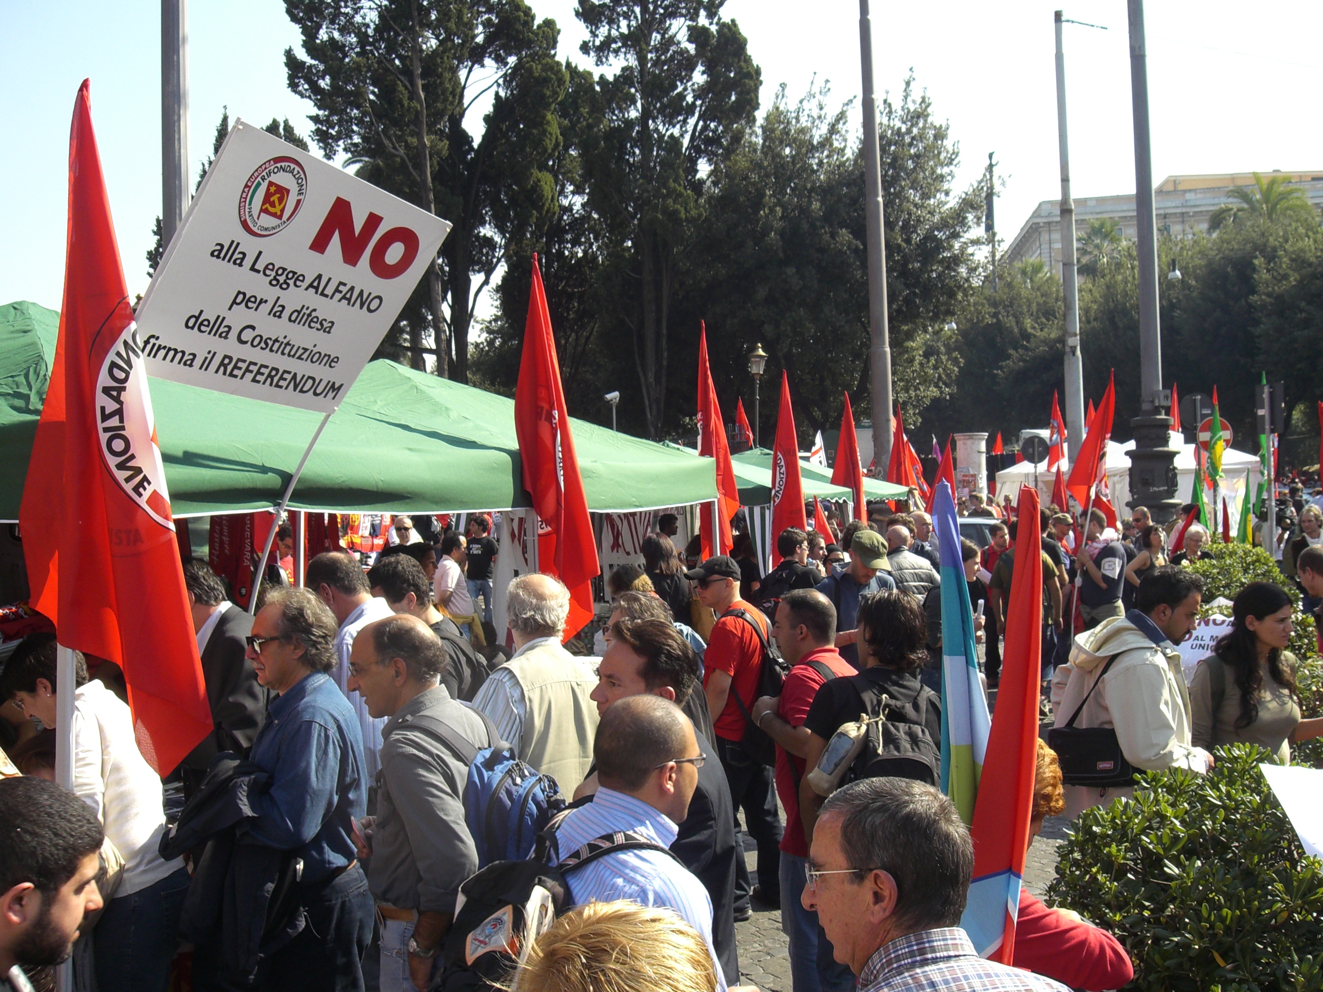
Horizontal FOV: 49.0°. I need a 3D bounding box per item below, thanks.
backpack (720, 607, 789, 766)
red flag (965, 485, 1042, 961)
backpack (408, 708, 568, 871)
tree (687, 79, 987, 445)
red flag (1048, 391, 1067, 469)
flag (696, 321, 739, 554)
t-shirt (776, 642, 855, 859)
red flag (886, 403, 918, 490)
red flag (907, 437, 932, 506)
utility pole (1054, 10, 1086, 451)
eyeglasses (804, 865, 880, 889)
[{"bbox_3d":[0.464,0.930,7.120,0.220,0.720,0.310,-2,-2,32],"label":"backpack"},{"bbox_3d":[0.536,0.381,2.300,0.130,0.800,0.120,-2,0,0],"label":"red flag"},{"bbox_3d":[-0.387,0.695,3.250,0.270,0.460,0.310,-1,1,27],"label":"backpack"},{"bbox_3d":[4.665,-5.666,38.000,7.500,10.800,7.200,-2,-1,0],"label":"tree"},{"bbox_3d":[5.860,-0.972,21.500,0.280,1.160,0.250,-2,0,0],"label":"red flag"},{"bbox_3d":[0.355,-0.330,9.000,0.280,1.480,0.200,-2,-1,0],"label":"flag"},{"bbox_3d":[0.541,0.890,5.050,0.360,0.730,0.500,-1,0,27],"label":"t-shirt"},{"bbox_3d":[3.227,-0.548,19.500,0.450,1.320,0.320,-2,0,0],"label":"red flag"},{"bbox_3d":[3.582,-0.387,20.500,0.400,1.080,0.300,-2,0,0],"label":"red flag"},{"bbox_3d":[8.470,-4.080,30.000,0.360,11.900,0.360,-2,0,0],"label":"utility pole"},{"bbox_3d":[0.235,0.481,1.830,0.135,0.042,0.138,-2,-1,6],"label":"eyeglasses"}]

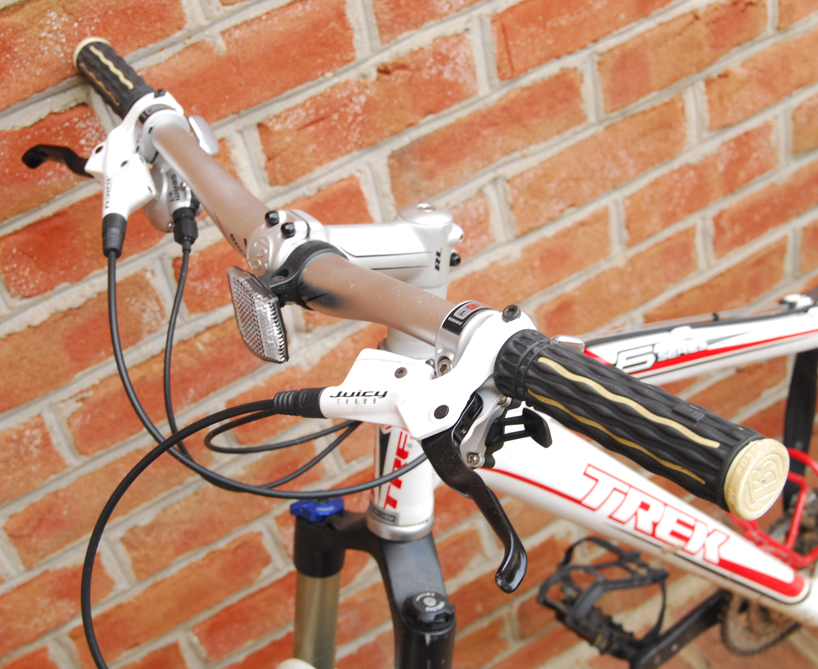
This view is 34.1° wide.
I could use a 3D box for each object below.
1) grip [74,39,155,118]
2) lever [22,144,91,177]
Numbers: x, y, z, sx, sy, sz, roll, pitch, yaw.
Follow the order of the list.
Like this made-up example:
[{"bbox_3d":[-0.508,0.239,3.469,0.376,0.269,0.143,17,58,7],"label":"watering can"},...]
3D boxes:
[{"bbox_3d":[-0.203,-0.174,0.943,0.033,0.033,0.134,-27,38,-15],"label":"grip"},{"bbox_3d":[-0.237,-0.119,0.914,0.097,0.015,0.028,11,59,42],"label":"lever"}]

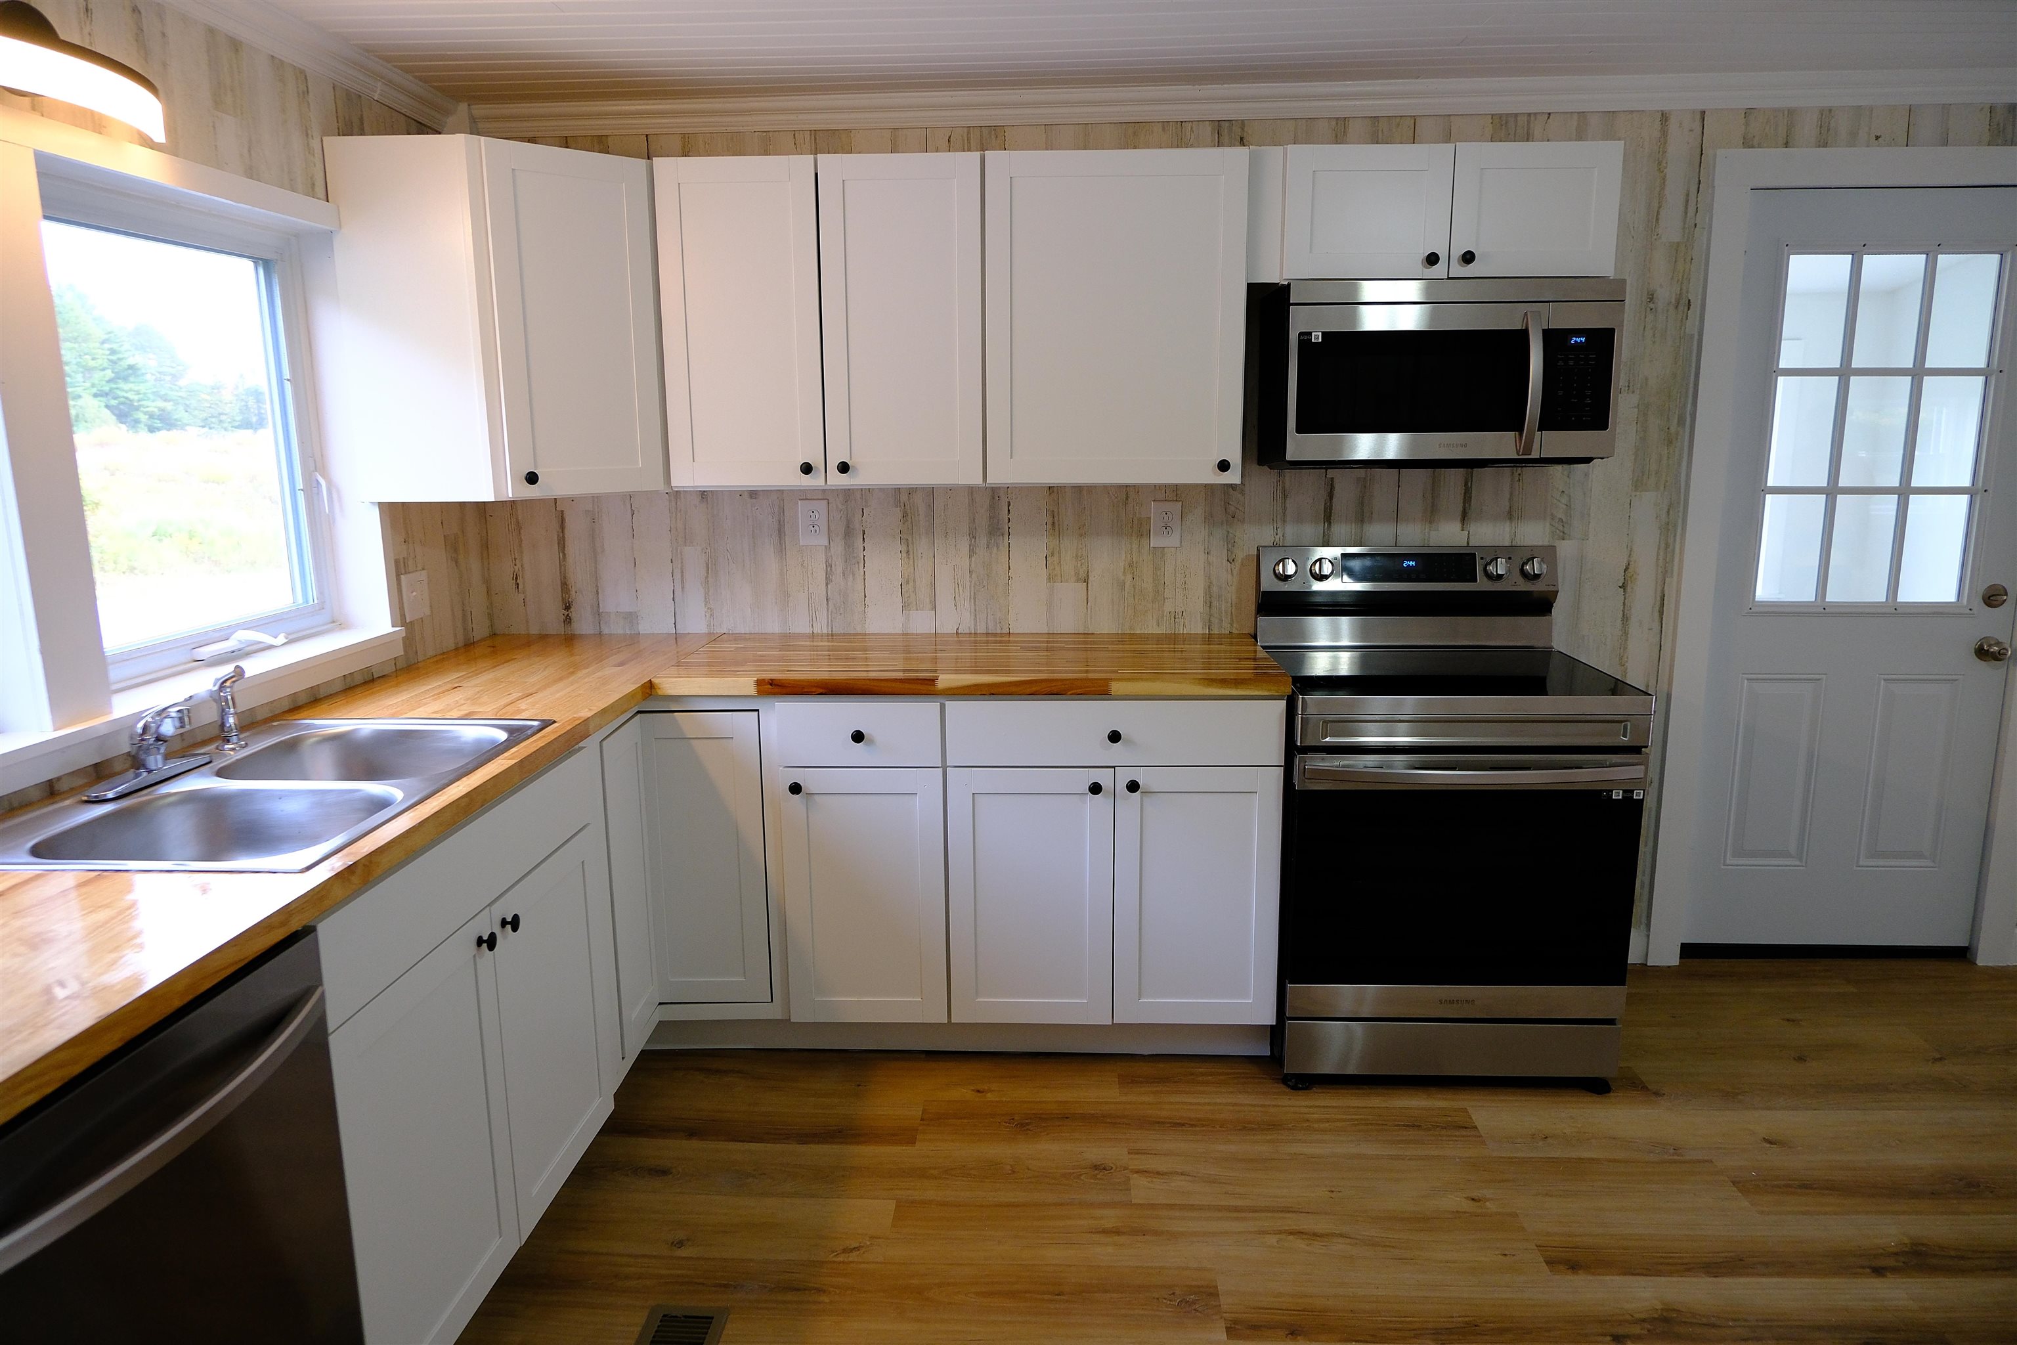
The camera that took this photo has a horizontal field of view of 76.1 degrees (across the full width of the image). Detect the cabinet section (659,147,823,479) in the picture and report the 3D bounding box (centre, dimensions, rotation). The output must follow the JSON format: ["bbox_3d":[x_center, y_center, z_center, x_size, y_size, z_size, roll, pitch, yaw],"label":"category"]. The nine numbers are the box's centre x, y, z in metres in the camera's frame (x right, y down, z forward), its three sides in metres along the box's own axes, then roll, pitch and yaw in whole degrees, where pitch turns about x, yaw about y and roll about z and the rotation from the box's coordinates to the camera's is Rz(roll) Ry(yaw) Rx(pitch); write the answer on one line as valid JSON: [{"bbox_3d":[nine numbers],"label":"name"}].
[{"bbox_3d":[-0.623,-0.848,3.204,0.384,0.762,0.325,0,10,2],"label":"cabinet section"}]

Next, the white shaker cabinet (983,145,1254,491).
[{"bbox_3d":[0.255,-0.848,3.173,0.608,0.762,0.325,0,11,2],"label":"white shaker cabinet"}]

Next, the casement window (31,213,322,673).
[{"bbox_3d":[-1.585,-0.443,2.495,0.090,0.840,0.830,0,11,2],"label":"casement window"}]

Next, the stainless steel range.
[{"bbox_3d":[1.028,0.314,3.160,0.757,1.192,0.700,0,11,2],"label":"stainless steel range"}]

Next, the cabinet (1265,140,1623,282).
[{"bbox_3d":[1.015,-1.078,3.097,0.760,0.305,0.325,0,11,2],"label":"cabinet"}]

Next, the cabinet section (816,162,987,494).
[{"bbox_3d":[-0.241,-0.848,3.189,0.381,0.762,0.325,0,10,2],"label":"cabinet section"}]

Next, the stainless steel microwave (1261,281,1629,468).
[{"bbox_3d":[1.031,-0.719,3.126,0.757,0.425,0.400,0,11,2],"label":"stainless steel microwave"}]

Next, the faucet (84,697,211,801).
[{"bbox_3d":[-1.372,0.105,2.100,0.130,0.130,0.250,0,11,2],"label":"faucet"}]

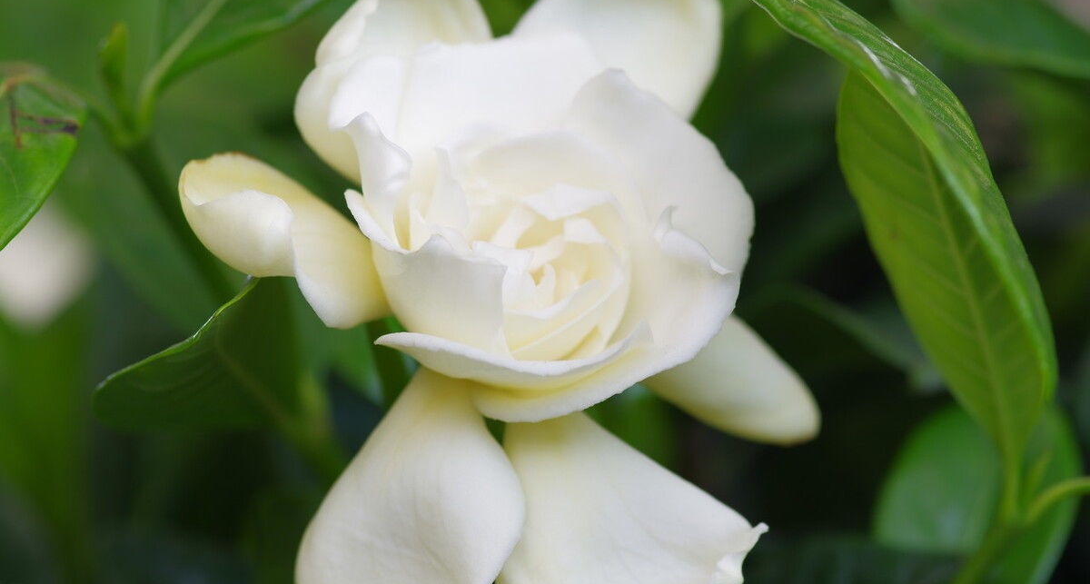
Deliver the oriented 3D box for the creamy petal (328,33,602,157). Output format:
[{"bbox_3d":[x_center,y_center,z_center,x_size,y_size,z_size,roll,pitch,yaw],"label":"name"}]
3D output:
[{"bbox_3d":[-0.010,-0.024,0.555,0.033,0.016,0.010,3,-15,1],"label":"creamy petal"}]

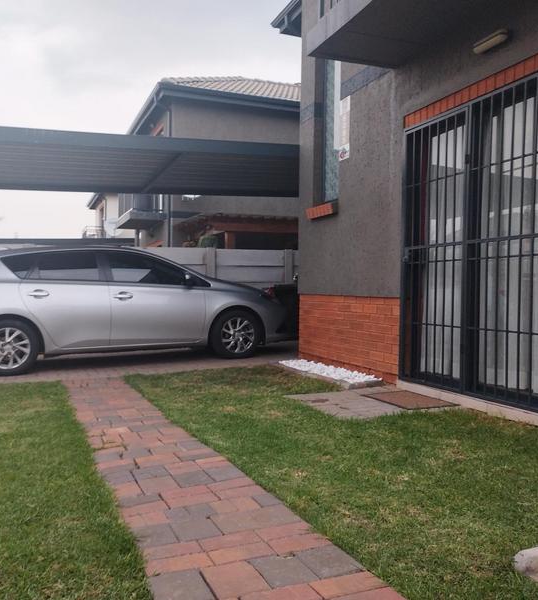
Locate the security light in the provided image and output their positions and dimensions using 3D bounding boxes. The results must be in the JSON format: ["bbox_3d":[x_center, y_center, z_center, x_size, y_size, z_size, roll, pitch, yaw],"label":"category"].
[{"bbox_3d":[1.513,-1.760,4.092,0.080,0.080,0.280,0,1,-22],"label":"security light"}]

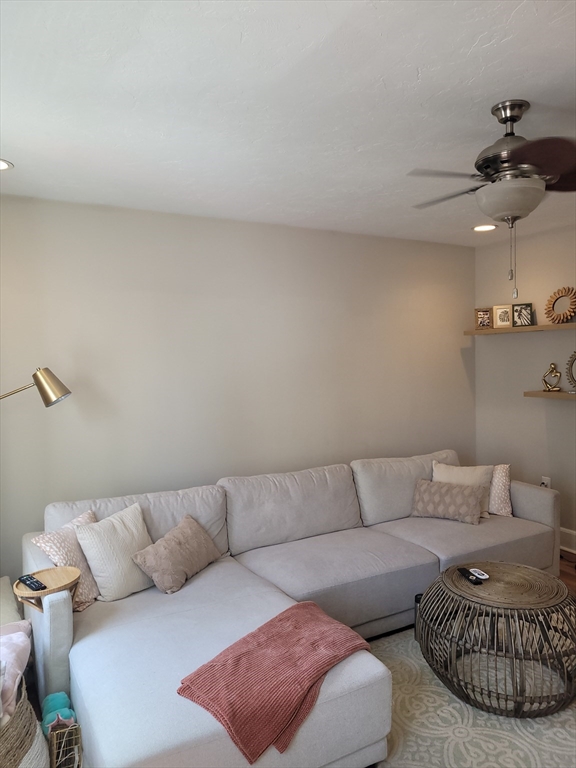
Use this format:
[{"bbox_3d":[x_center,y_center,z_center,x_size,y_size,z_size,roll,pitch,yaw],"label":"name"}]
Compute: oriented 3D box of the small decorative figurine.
[{"bbox_3d":[1.993,-0.046,4.350,0.080,0.215,0.135,-3,3,-30],"label":"small decorative figurine"}]

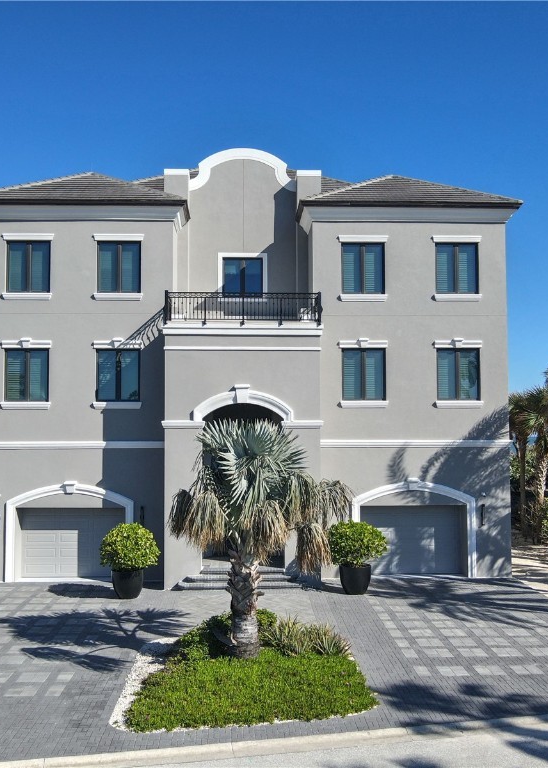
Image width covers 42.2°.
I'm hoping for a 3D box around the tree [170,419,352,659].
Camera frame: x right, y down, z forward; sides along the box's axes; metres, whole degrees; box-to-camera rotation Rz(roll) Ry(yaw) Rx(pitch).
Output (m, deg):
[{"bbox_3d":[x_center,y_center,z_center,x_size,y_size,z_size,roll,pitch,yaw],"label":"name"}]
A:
[{"bbox_3d":[-0.339,3.378,15.823,3.800,5.100,3.700,0,-3,-3],"label":"tree"}]

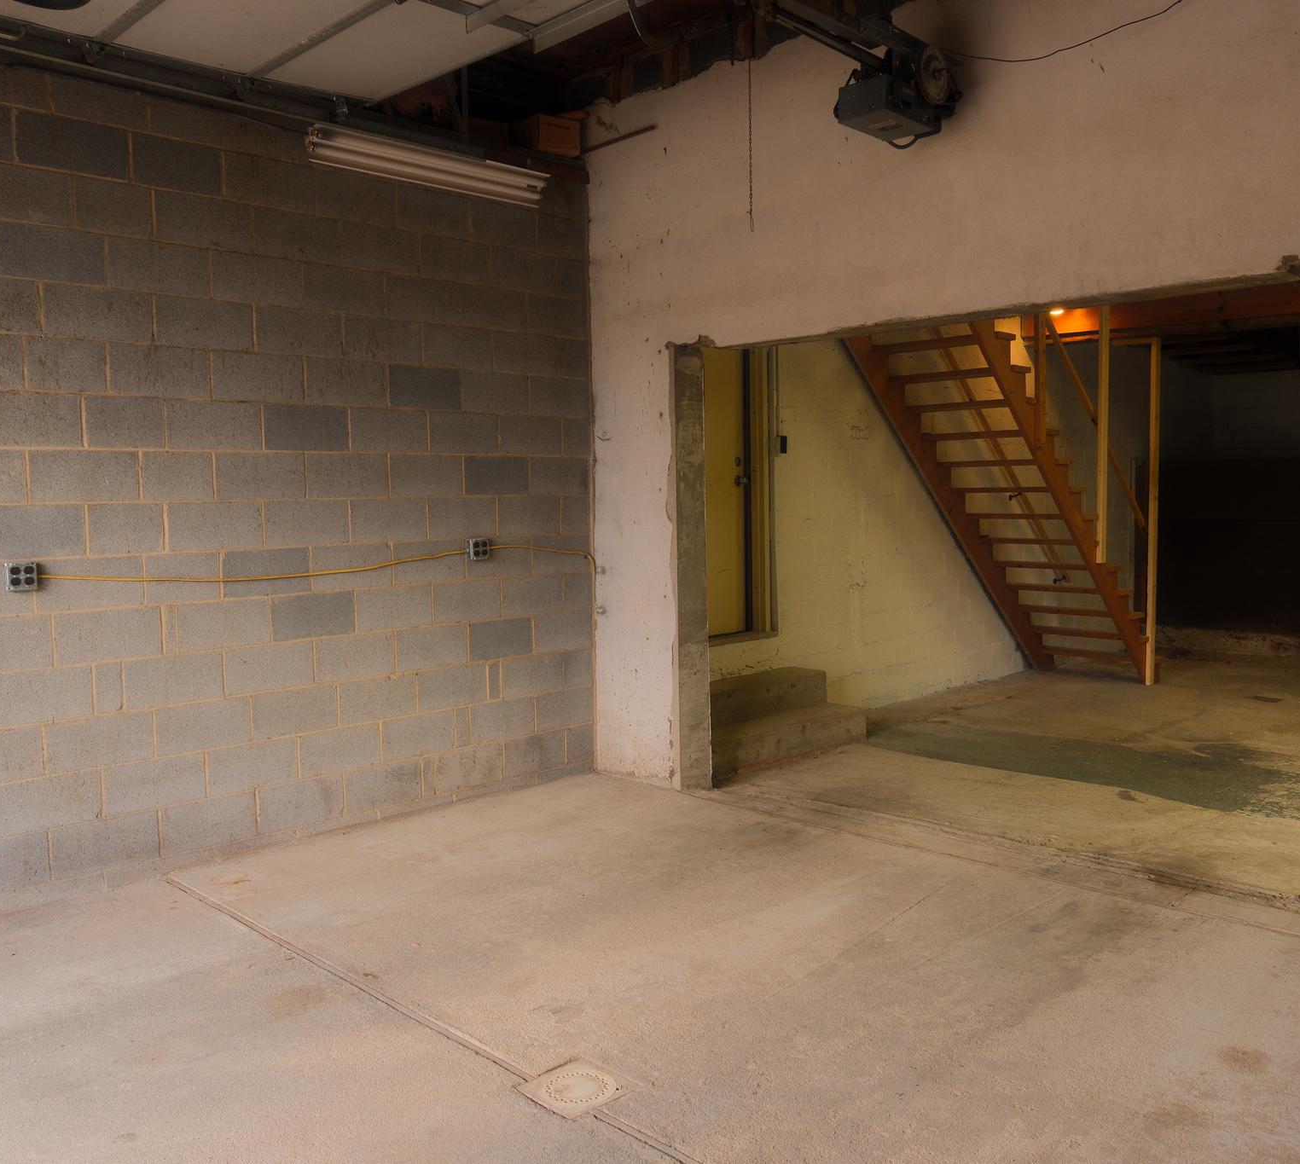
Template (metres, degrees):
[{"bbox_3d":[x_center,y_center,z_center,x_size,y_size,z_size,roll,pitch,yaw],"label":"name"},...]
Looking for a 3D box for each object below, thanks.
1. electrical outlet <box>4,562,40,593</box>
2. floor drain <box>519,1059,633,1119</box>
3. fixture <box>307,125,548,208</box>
[{"bbox_3d":[-2.280,-0.020,4.228,0.100,0.100,0.052,-5,6,-44],"label":"electrical outlet"},{"bbox_3d":[-0.186,1.296,2.966,0.222,0.020,0.222,-5,6,-44],"label":"floor drain"},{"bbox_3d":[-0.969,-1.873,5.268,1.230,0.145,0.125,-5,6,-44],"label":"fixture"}]

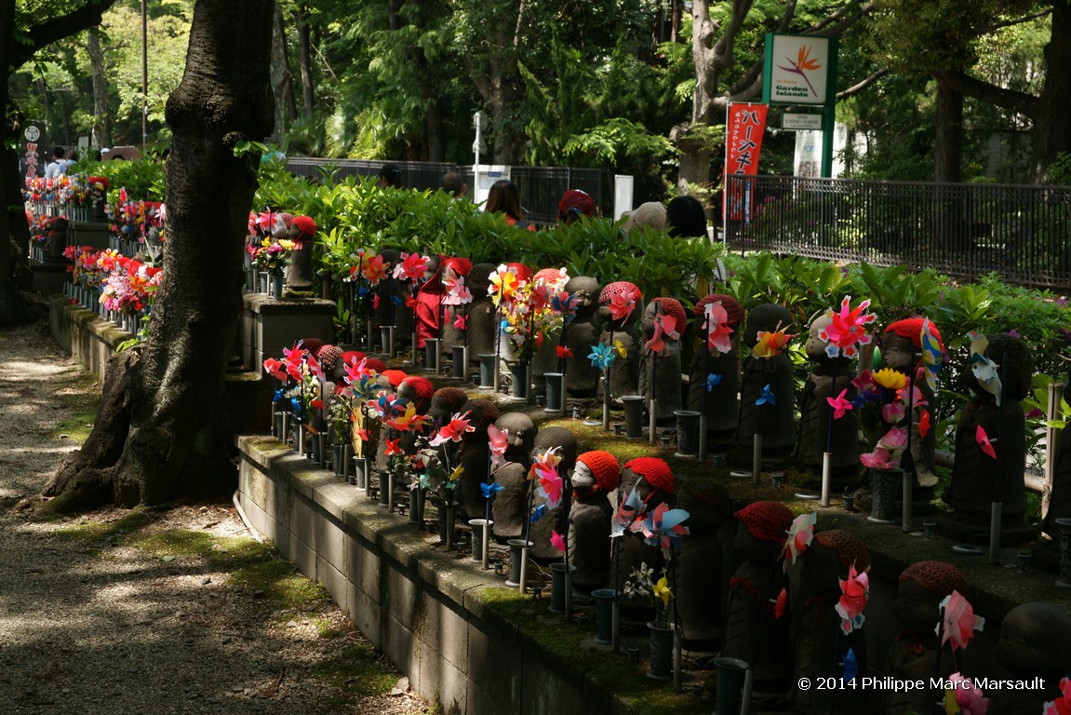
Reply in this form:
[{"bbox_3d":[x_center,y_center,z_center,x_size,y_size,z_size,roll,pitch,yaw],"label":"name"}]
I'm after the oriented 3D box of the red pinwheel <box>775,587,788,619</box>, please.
[{"bbox_3d":[0.551,0.550,3.340,0.028,0.073,0.068,15,10,12],"label":"red pinwheel"}]

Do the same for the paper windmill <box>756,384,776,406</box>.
[{"bbox_3d":[0.651,0.106,4.200,0.058,0.062,0.030,0,6,-13],"label":"paper windmill"}]

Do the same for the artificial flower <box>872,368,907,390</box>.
[{"bbox_3d":[0.883,0.055,3.717,0.088,0.062,0.090,-1,7,-25],"label":"artificial flower"}]

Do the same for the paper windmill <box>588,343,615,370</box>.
[{"bbox_3d":[0.209,-0.003,4.700,0.086,0.086,0.032,1,7,12],"label":"paper windmill"}]

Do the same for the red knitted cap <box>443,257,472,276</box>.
[{"bbox_3d":[-0.367,-0.427,7.036,0.138,0.097,0.142,2,6,0],"label":"red knitted cap"}]

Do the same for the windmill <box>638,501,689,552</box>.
[{"bbox_3d":[0.303,0.408,3.550,0.128,0.128,0.045,2,7,14],"label":"windmill"}]

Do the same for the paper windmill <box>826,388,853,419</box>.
[{"bbox_3d":[0.786,0.119,3.840,0.085,0.086,0.035,-2,7,-29],"label":"paper windmill"}]

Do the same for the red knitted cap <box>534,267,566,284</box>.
[{"bbox_3d":[0.058,-0.295,5.650,0.140,0.105,0.140,0,7,0],"label":"red knitted cap"}]

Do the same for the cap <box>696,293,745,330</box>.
[{"bbox_3d":[0.565,-0.141,4.550,0.148,0.105,0.148,0,7,0],"label":"cap"}]

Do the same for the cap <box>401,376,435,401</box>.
[{"bbox_3d":[-0.480,0.128,6.096,0.138,0.100,0.142,2,6,0],"label":"cap"}]

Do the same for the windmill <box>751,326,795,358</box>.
[{"bbox_3d":[0.665,-0.043,4.170,0.120,0.100,0.055,0,6,-13],"label":"windmill"}]

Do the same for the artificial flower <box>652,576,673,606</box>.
[{"bbox_3d":[0.304,0.557,3.550,0.035,0.072,0.062,-4,8,-40],"label":"artificial flower"}]

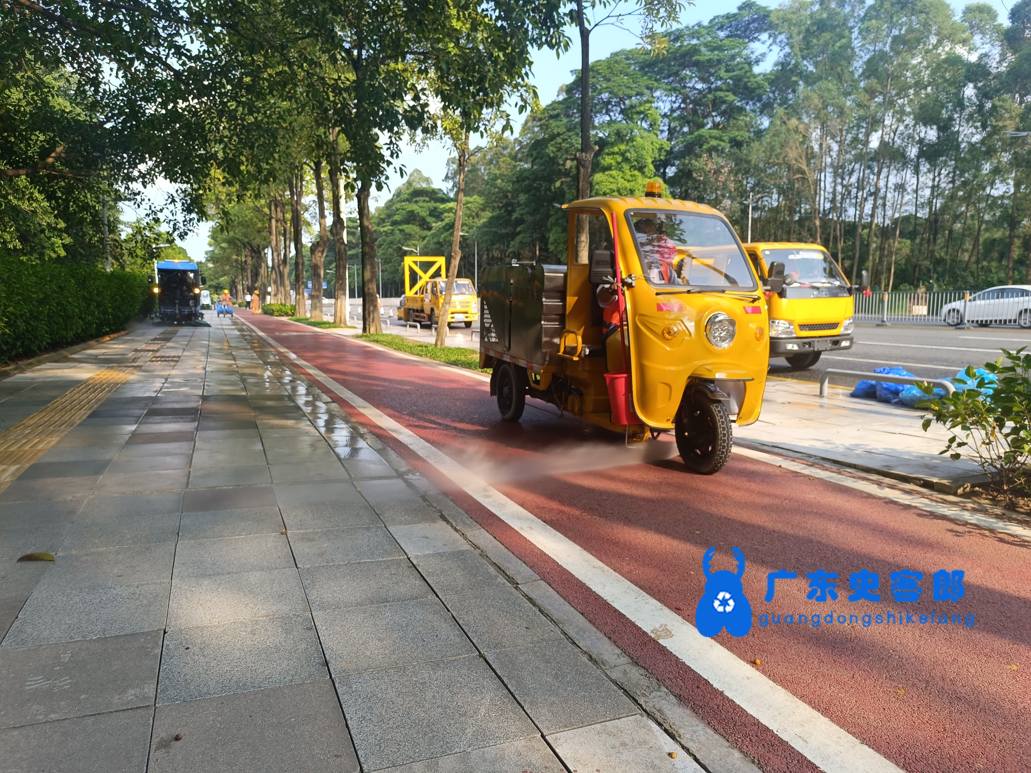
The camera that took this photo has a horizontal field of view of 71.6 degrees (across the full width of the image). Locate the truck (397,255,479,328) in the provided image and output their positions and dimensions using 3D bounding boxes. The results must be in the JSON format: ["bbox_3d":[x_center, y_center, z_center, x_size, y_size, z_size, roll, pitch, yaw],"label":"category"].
[{"bbox_3d":[-3.236,-3.999,29.906,1.880,3.000,6.000,-3,8,-22],"label":"truck"}]

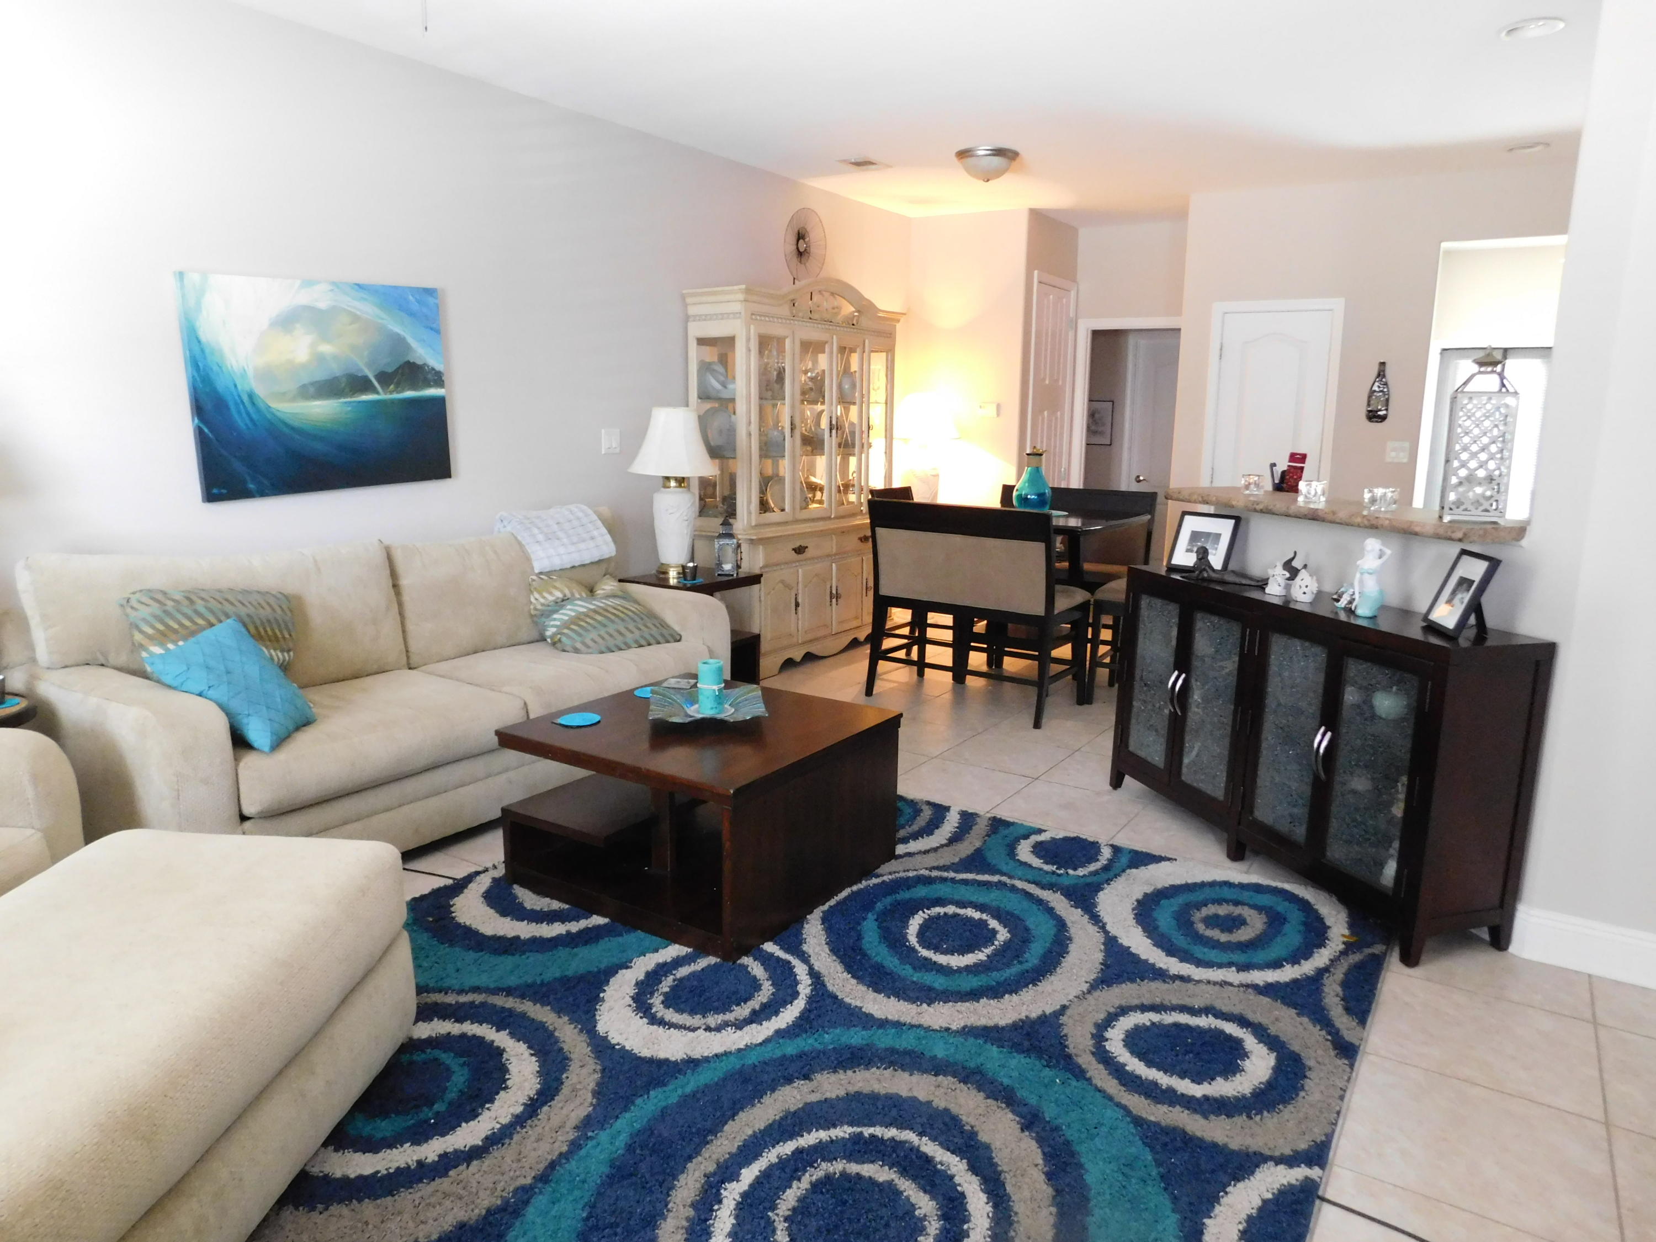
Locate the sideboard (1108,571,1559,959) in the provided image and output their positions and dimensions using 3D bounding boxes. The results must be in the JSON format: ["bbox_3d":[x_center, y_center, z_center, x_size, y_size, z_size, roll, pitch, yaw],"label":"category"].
[{"bbox_3d":[1.506,0.354,3.589,0.357,0.873,1.460,-2,12,-17],"label":"sideboard"}]

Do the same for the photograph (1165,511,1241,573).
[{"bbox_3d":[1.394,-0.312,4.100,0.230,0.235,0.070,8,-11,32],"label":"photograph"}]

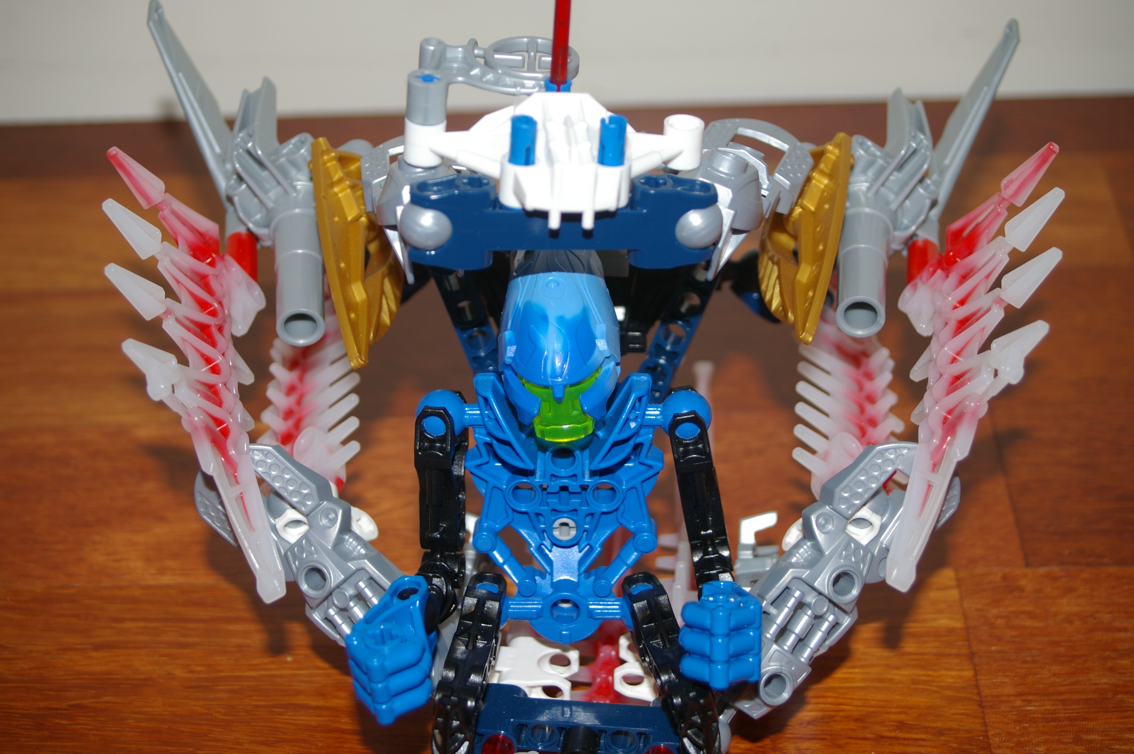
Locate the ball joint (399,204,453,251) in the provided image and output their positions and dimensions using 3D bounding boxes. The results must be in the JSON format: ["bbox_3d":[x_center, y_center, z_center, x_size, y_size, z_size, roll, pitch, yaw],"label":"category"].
[{"bbox_3d":[-0.025,-0.027,0.424,0.010,0.010,0.010,-1,29,0],"label":"ball joint"}]

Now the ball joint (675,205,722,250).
[{"bbox_3d":[0.023,-0.027,0.424,0.010,0.010,0.010,-1,29,0],"label":"ball joint"}]

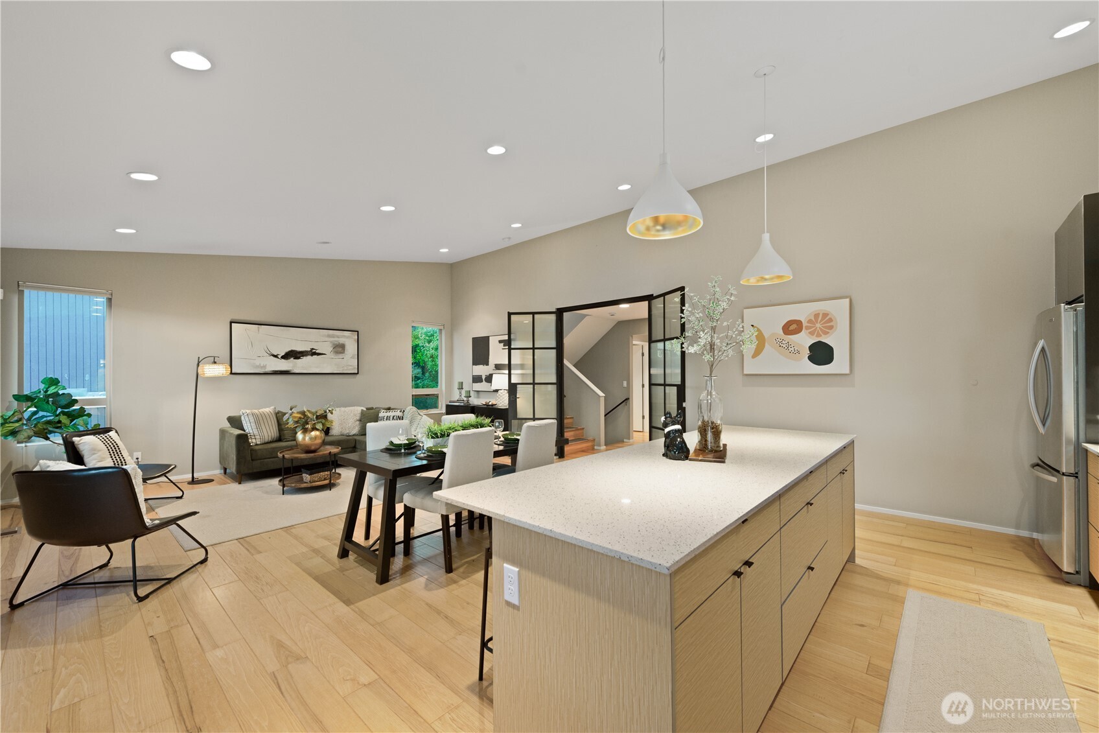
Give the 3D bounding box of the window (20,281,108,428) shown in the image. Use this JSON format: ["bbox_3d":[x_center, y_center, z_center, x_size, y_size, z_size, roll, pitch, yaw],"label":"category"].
[{"bbox_3d":[-5.709,-0.055,5.055,0.100,1.771,0.736,-1,-2,43],"label":"window"}]

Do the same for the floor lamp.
[{"bbox_3d":[-4.412,0.680,5.545,0.497,1.622,0.418,0,-1,6],"label":"floor lamp"}]

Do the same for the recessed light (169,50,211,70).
[{"bbox_3d":[-1.824,-1.562,2.180,0.167,0.030,0.167,-1,8,43],"label":"recessed light"}]

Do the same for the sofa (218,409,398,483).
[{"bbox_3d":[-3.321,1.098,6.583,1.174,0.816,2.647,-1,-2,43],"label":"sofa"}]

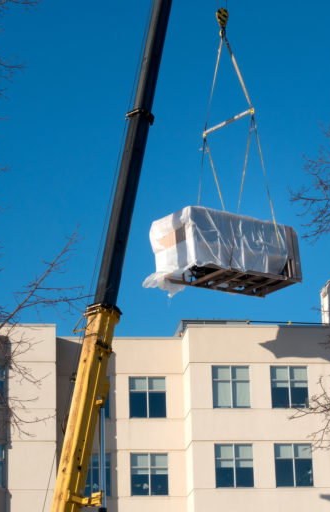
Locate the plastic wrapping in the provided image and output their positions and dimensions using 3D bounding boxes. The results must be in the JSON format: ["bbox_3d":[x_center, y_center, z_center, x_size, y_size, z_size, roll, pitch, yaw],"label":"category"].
[{"bbox_3d":[2.691,-0.097,64.574,6.412,2.574,2.408,9,-22,-40],"label":"plastic wrapping"}]

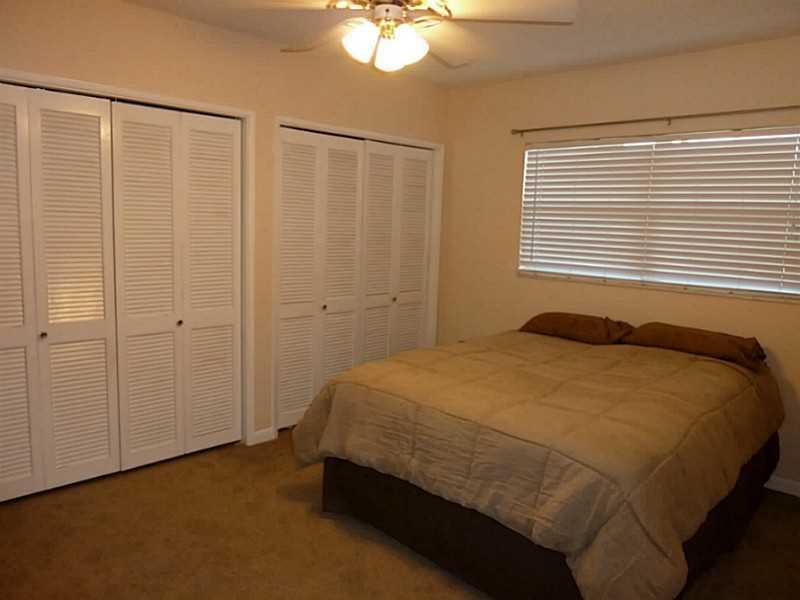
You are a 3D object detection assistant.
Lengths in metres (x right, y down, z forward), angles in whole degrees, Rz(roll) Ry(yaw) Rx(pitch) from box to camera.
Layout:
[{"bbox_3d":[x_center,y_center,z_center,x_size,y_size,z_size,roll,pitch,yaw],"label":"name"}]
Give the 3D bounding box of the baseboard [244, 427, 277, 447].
[{"bbox_3d":[-0.920,0.904,3.827,0.237,0.088,0.018,-5,10,-43],"label":"baseboard"}]

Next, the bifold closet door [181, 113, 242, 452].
[{"bbox_3d":[-1.142,-0.070,3.515,0.371,2.015,0.036,-5,10,-43],"label":"bifold closet door"}]

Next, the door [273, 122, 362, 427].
[{"bbox_3d":[-0.553,-0.134,4.059,0.694,2.000,0.036,-5,10,-43],"label":"door"}]

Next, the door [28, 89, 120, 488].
[{"bbox_3d":[-1.682,-0.025,3.016,0.369,2.015,0.036,-5,10,-43],"label":"door"}]

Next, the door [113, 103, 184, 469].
[{"bbox_3d":[-1.413,-0.048,3.265,0.367,2.015,0.036,-5,10,-43],"label":"door"}]

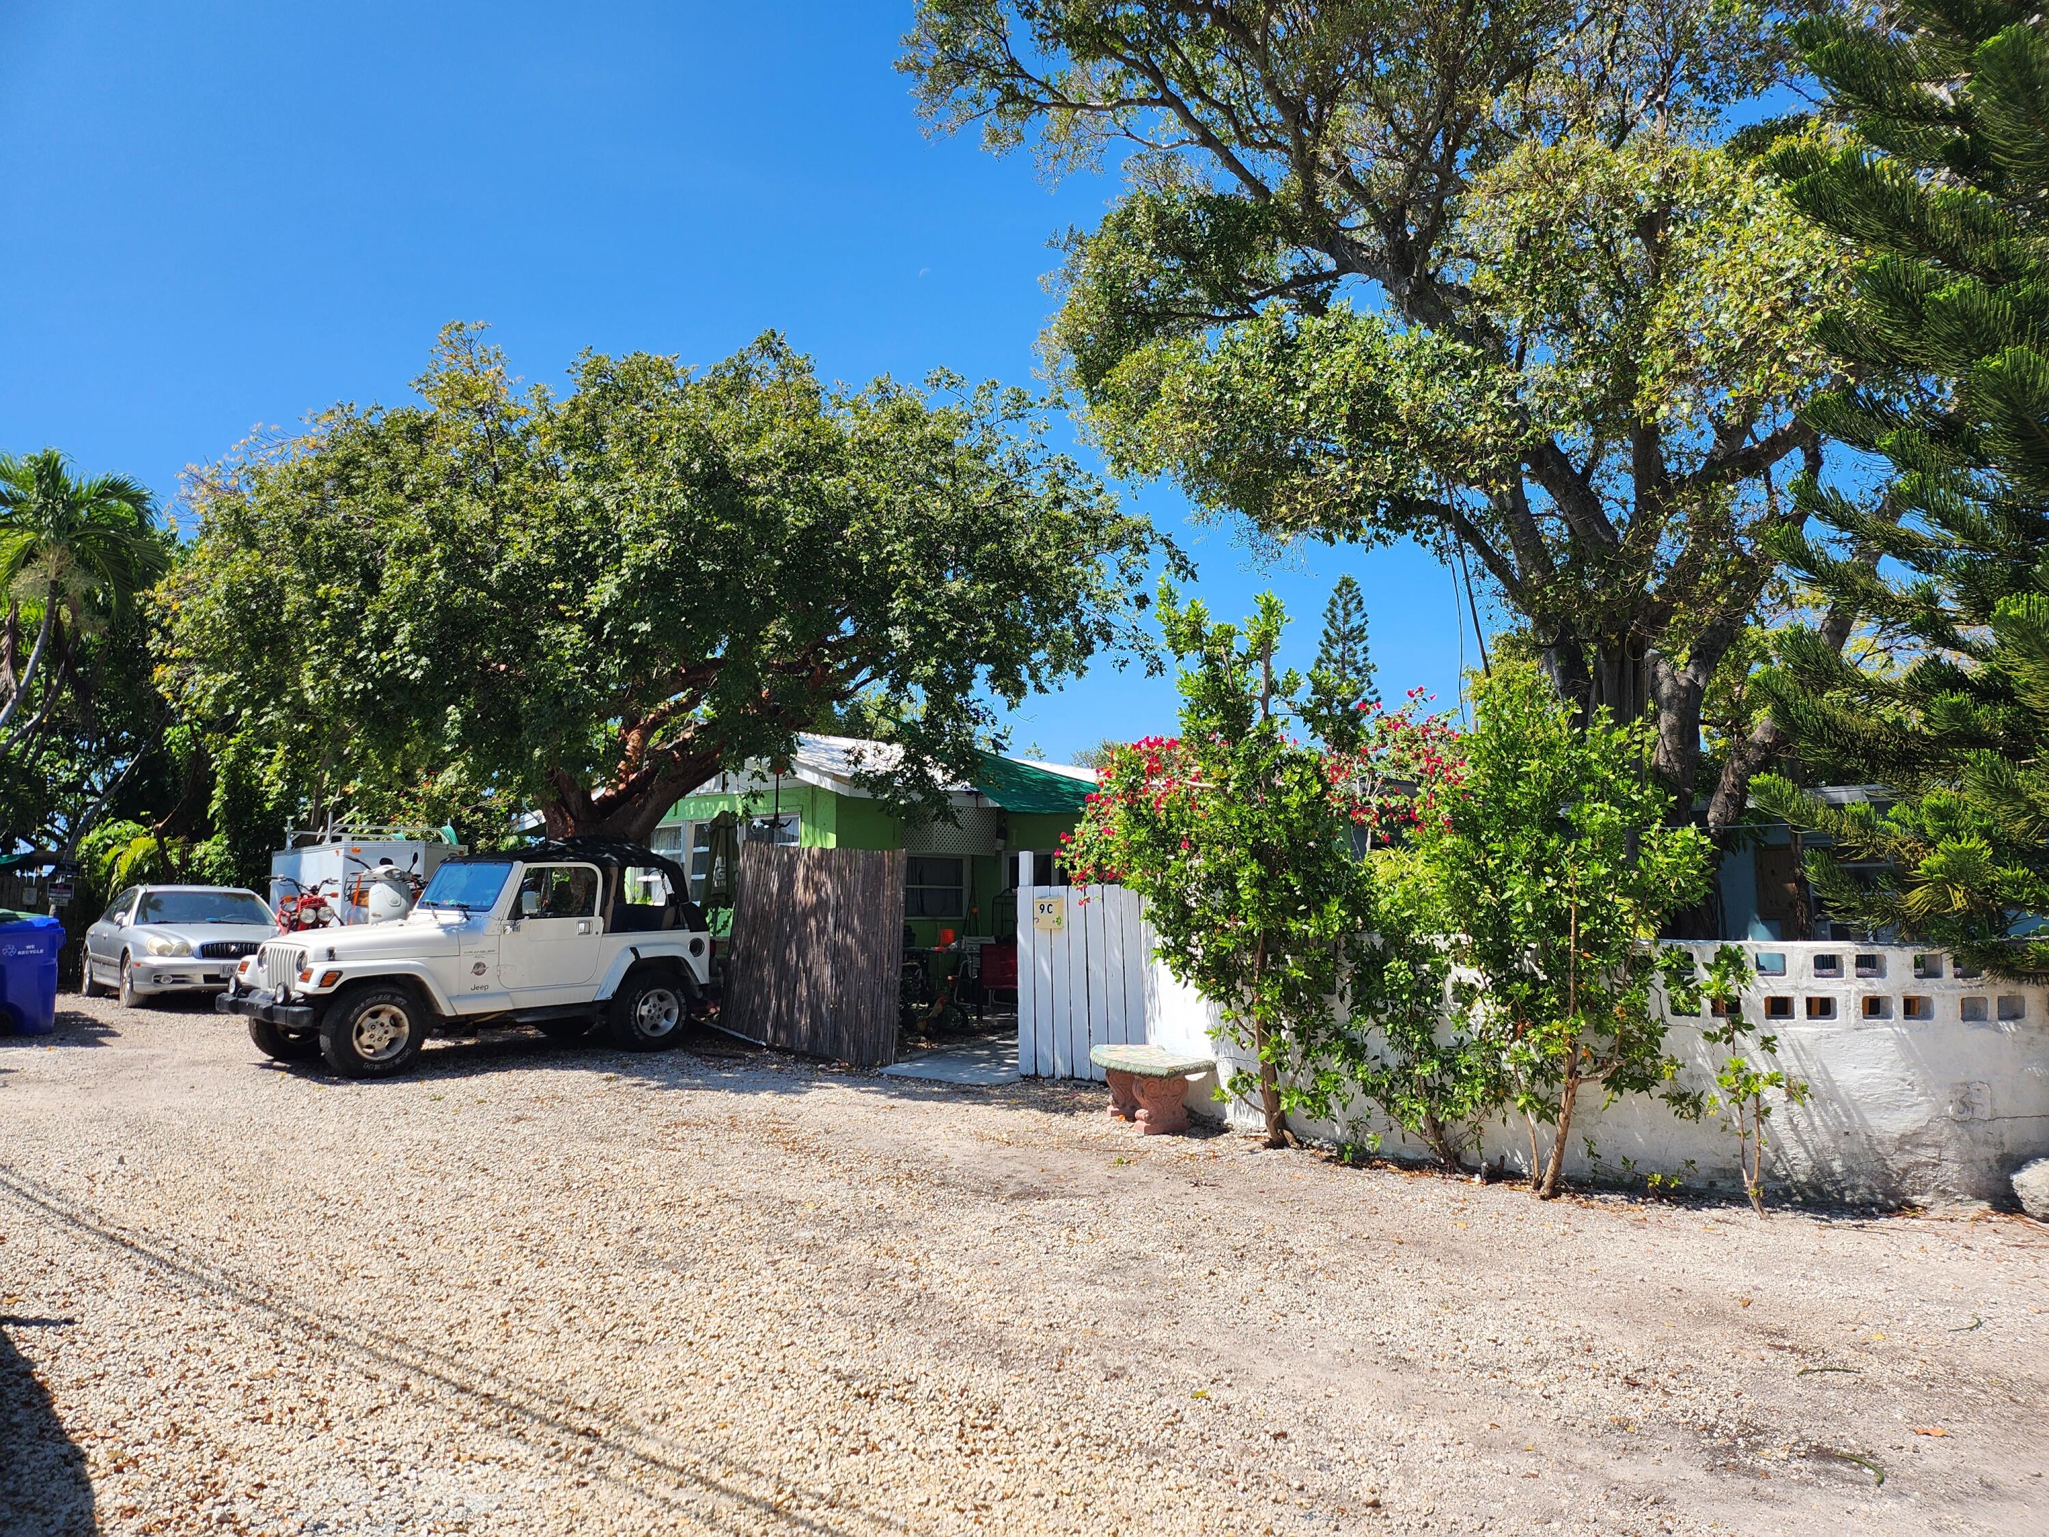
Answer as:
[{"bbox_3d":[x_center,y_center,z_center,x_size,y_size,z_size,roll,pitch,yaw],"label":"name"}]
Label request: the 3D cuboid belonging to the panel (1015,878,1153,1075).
[{"bbox_3d":[0.445,1.617,10.682,1.020,1.410,0.080,-2,-5,24],"label":"panel"}]

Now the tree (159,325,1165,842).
[{"bbox_3d":[-3.601,-0.757,14.112,9.500,6.700,8.000,0,-5,0],"label":"tree"}]

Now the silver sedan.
[{"bbox_3d":[-10.483,2.187,17.855,1.820,1.420,4.740,5,-6,-41],"label":"silver sedan"}]

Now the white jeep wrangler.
[{"bbox_3d":[-4.443,1.519,12.027,1.740,1.800,3.850,-4,-6,41],"label":"white jeep wrangler"}]

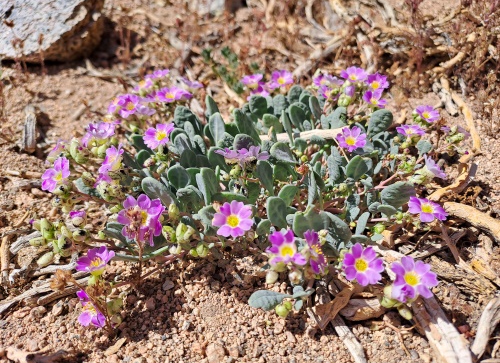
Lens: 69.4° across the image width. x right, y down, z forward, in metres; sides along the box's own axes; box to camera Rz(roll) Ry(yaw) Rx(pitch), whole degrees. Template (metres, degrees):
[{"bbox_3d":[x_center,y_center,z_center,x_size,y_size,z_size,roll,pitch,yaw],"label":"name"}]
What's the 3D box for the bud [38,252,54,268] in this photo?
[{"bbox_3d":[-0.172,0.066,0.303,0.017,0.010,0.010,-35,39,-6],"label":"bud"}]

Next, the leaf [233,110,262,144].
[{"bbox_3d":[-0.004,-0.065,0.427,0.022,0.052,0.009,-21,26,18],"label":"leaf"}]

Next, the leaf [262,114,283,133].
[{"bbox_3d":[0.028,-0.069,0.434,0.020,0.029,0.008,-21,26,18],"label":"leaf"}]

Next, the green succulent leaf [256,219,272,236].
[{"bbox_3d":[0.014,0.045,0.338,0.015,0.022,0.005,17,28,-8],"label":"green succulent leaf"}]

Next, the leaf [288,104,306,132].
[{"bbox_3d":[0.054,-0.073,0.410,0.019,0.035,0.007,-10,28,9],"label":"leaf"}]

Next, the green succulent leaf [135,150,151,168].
[{"bbox_3d":[-0.100,-0.020,0.335,0.014,0.020,0.005,-13,23,-15],"label":"green succulent leaf"}]

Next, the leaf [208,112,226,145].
[{"bbox_3d":[-0.044,-0.070,0.488,0.024,0.050,0.007,-3,30,1],"label":"leaf"}]

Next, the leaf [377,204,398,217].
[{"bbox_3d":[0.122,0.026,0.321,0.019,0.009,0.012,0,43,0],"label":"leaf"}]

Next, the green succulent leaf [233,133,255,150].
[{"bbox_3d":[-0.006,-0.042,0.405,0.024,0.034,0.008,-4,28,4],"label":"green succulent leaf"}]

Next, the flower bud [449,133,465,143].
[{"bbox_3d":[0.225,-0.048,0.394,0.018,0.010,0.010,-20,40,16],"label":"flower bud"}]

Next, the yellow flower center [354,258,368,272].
[{"bbox_3d":[0.085,0.064,0.274,0.010,0.004,0.010,-10,69,9],"label":"yellow flower center"}]

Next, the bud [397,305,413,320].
[{"bbox_3d":[0.104,0.088,0.242,0.013,0.006,0.006,43,91,12],"label":"bud"}]

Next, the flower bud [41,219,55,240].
[{"bbox_3d":[-0.158,0.038,0.283,0.009,0.018,0.009,-32,20,-29],"label":"flower bud"}]

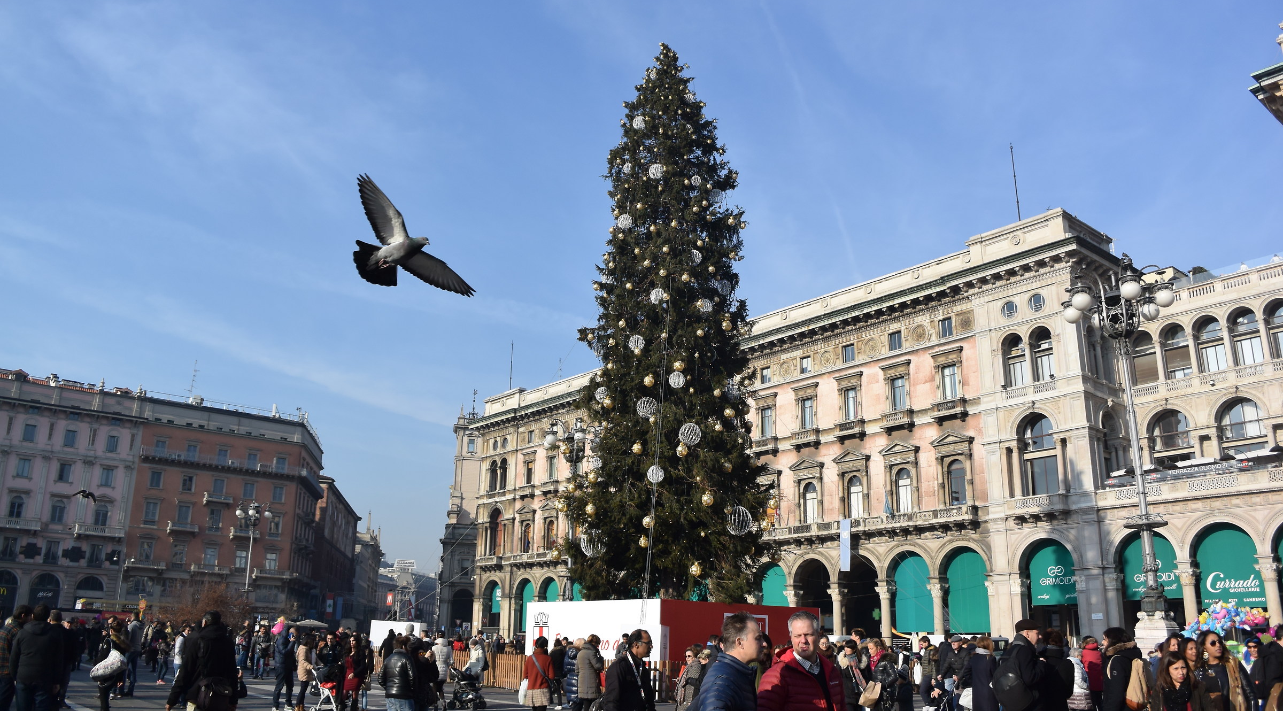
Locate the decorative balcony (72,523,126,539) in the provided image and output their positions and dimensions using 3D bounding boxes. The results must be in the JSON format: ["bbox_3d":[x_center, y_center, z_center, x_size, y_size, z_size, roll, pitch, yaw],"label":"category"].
[{"bbox_3d":[-58.568,19.115,104.100,4.555,1.250,1.100,14,-21,-38],"label":"decorative balcony"}]

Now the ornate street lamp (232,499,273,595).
[{"bbox_3d":[-36.363,20.050,88.575,3.500,13.100,3.500,14,-21,-38],"label":"ornate street lamp"}]

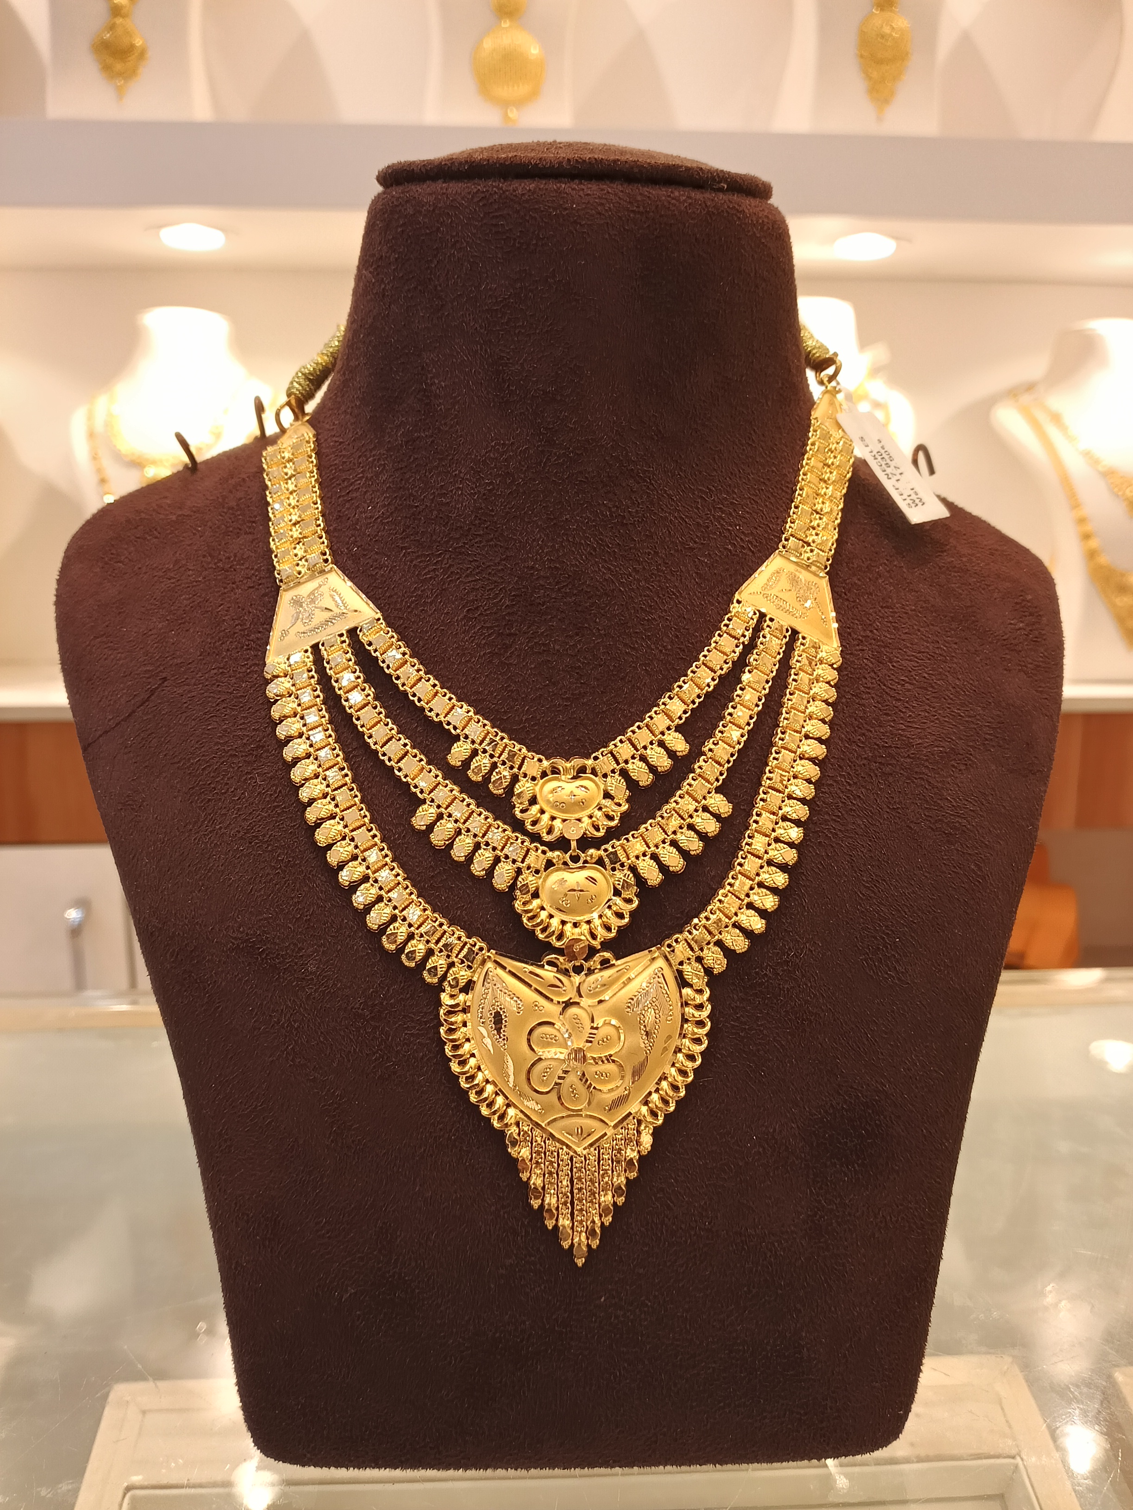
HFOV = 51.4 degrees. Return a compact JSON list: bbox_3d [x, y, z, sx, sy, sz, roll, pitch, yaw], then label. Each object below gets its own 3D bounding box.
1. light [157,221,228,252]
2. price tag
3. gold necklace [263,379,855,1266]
[{"bbox_3d":[-0.406,-0.563,1.280,0.078,0.025,0.078,-1,10,-3],"label":"light"},{"bbox_3d":[0.096,-0.085,0.347,0.013,0.002,0.046,-13,58,-18],"label":"price tag"},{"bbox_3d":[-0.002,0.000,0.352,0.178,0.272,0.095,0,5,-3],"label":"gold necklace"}]

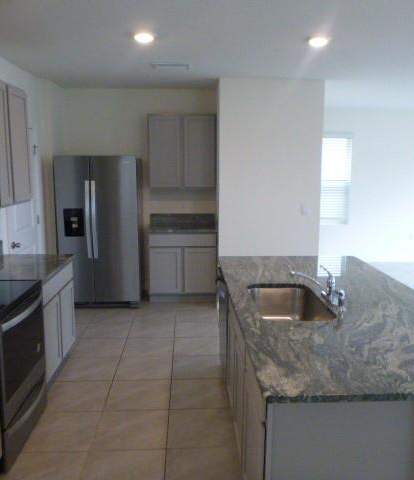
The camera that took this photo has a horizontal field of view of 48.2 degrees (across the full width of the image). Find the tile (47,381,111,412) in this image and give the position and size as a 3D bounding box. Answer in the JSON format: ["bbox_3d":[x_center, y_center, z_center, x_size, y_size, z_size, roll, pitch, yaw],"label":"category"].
[{"bbox_3d":[-0.959,1.162,3.438,0.452,0.010,0.452,0,9,-2],"label":"tile"}]

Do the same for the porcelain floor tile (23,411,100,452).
[{"bbox_3d":[-0.936,1.211,2.936,0.453,0.010,0.453,0,9,-3],"label":"porcelain floor tile"}]

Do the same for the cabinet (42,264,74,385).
[{"bbox_3d":[-1.446,0.651,3.555,0.628,0.860,0.915,0,9,-3],"label":"cabinet"}]

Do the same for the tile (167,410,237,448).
[{"bbox_3d":[-0.026,1.235,3.025,0.452,0.010,0.452,0,9,-2],"label":"tile"}]

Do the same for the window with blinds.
[{"bbox_3d":[2.013,-1.026,7.908,0.890,1.530,0.080,0,9,-2],"label":"window with blinds"}]

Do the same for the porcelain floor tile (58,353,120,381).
[{"bbox_3d":[-0.977,1.070,3.837,0.453,0.010,0.453,0,9,-3],"label":"porcelain floor tile"}]

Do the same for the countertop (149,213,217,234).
[{"bbox_3d":[-0.294,-0.203,5.781,0.816,0.165,0.640,0,9,-3],"label":"countertop"}]

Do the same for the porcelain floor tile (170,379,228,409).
[{"bbox_3d":[-0.044,1.140,3.427,0.453,0.010,0.453,0,9,-3],"label":"porcelain floor tile"}]

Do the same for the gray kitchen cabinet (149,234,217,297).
[{"bbox_3d":[-0.296,0.298,5.874,0.809,0.855,0.610,0,9,-3],"label":"gray kitchen cabinet"}]

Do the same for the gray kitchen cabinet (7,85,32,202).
[{"bbox_3d":[-1.624,-0.736,3.649,0.310,0.876,0.419,0,10,-2],"label":"gray kitchen cabinet"}]

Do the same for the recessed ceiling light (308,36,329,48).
[{"bbox_3d":[0.849,-1.495,3.511,0.160,0.020,0.160,0,9,-3],"label":"recessed ceiling light"}]

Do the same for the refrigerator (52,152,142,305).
[{"bbox_3d":[-1.263,-0.113,5.622,0.906,1.755,0.815,0,9,-3],"label":"refrigerator"}]

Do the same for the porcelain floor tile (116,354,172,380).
[{"bbox_3d":[-0.520,1.070,3.858,0.453,0.010,0.453,0,9,-3],"label":"porcelain floor tile"}]

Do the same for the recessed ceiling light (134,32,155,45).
[{"bbox_3d":[-0.464,-1.497,3.425,0.170,0.025,0.170,0,9,-2],"label":"recessed ceiling light"}]

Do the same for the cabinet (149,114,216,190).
[{"bbox_3d":[-0.298,-1.091,5.802,0.810,0.890,0.335,0,9,-2],"label":"cabinet"}]

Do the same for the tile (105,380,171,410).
[{"bbox_3d":[-0.500,1.140,3.407,0.453,0.010,0.453,0,9,-3],"label":"tile"}]

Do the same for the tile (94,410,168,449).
[{"bbox_3d":[-0.483,1.236,3.006,0.452,0.010,0.452,0,9,-2],"label":"tile"}]

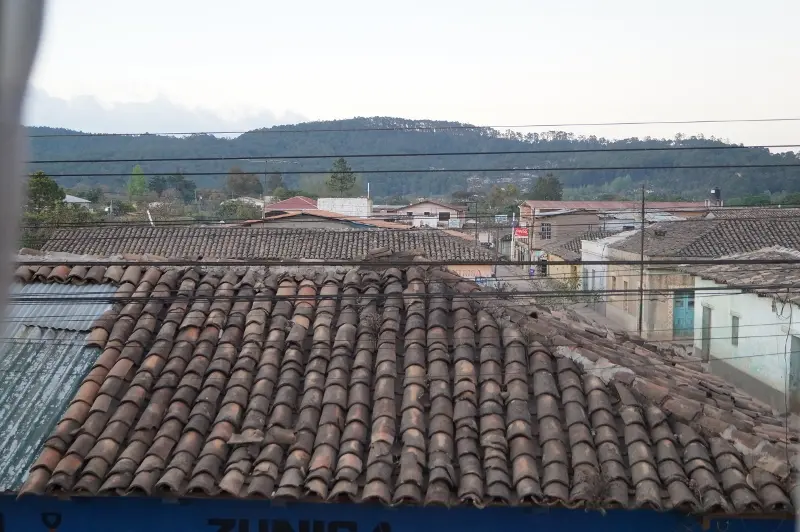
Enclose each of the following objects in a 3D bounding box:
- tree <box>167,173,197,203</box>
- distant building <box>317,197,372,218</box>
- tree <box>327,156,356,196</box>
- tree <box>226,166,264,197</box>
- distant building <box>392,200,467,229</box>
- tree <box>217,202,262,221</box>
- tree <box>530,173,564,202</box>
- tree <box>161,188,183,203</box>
[{"bbox_3d":[-43.730,-14.460,200.000,6.200,8.500,6.000,0,2,0],"label":"tree"},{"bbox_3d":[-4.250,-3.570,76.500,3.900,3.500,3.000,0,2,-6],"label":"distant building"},{"bbox_3d":[-9.950,-13.380,170.000,5.200,10.500,5.100,0,2,0],"label":"tree"},{"bbox_3d":[-34.020,-16.910,220.000,8.400,10.000,8.000,0,2,0],"label":"tree"},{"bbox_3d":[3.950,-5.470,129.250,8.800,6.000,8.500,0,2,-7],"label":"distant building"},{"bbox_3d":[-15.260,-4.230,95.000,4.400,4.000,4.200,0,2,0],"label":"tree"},{"bbox_3d":[27.670,-13.530,190.000,6.500,8.500,6.300,0,2,0],"label":"tree"},{"bbox_3d":[-34.300,-9.630,150.000,3.400,4.000,3.300,0,2,0],"label":"tree"}]

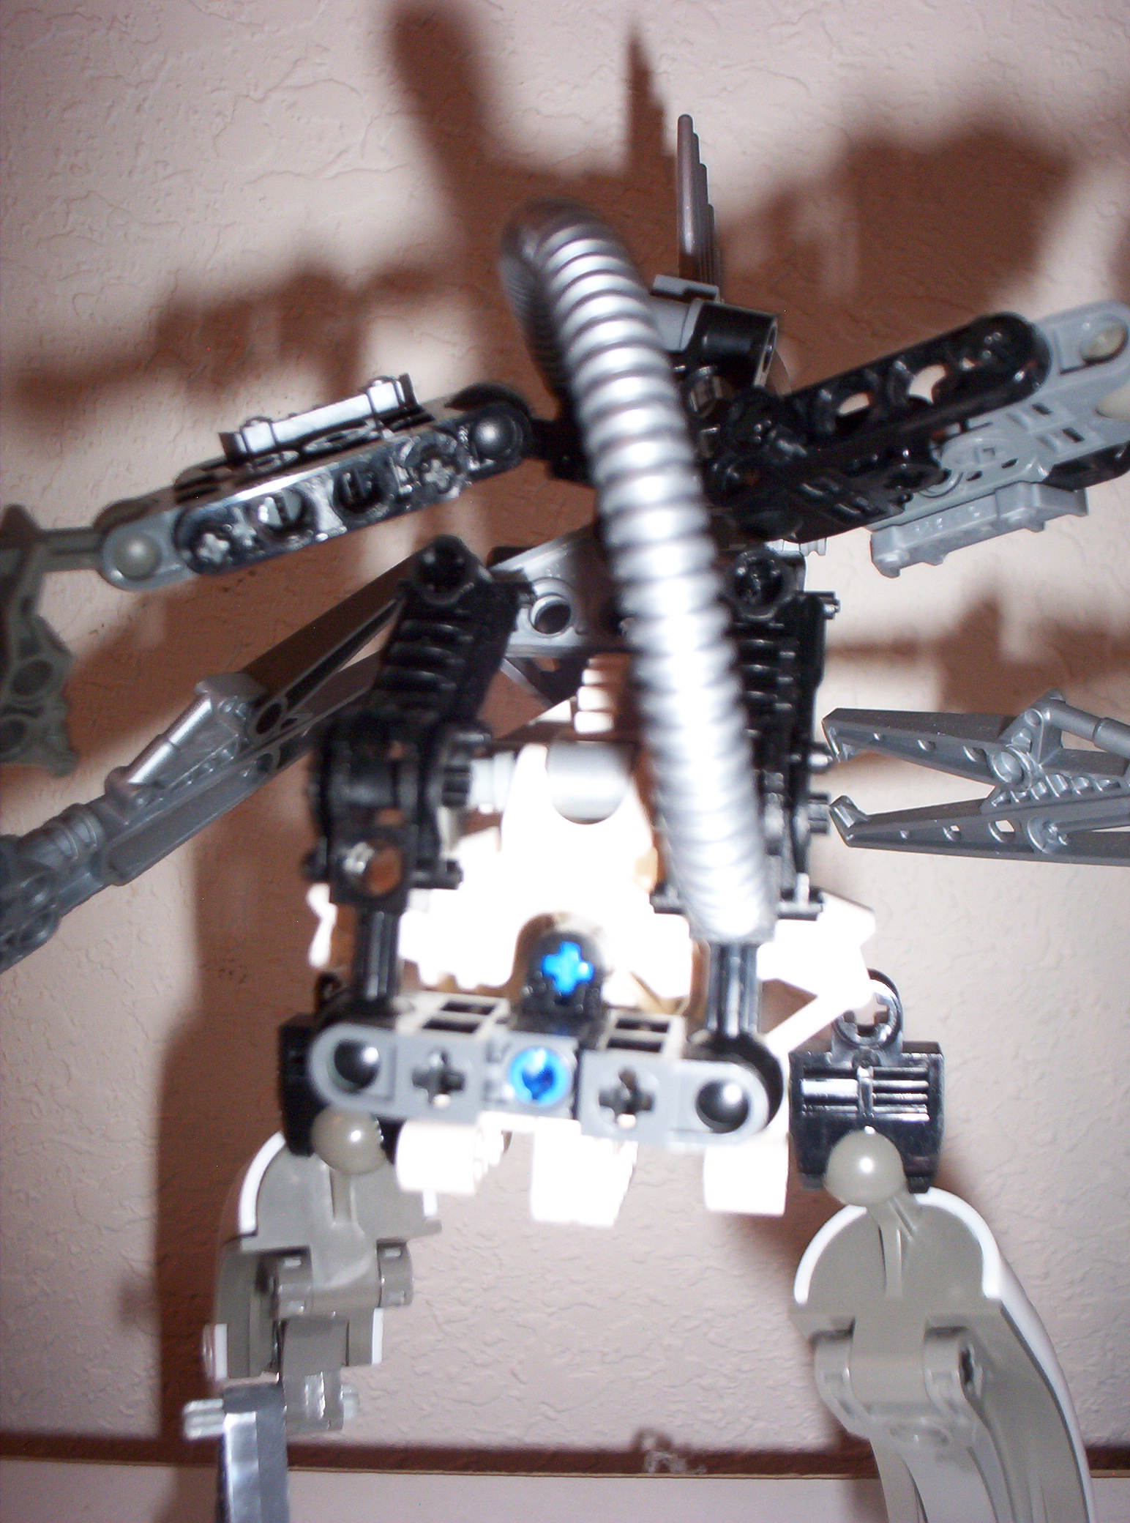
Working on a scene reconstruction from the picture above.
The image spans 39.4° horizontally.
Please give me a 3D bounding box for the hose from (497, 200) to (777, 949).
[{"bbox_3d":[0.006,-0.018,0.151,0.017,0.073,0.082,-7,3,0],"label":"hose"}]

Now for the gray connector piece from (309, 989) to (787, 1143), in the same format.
[{"bbox_3d":[-0.001,0.027,0.142,0.040,0.008,0.016,5,4,7],"label":"gray connector piece"}]

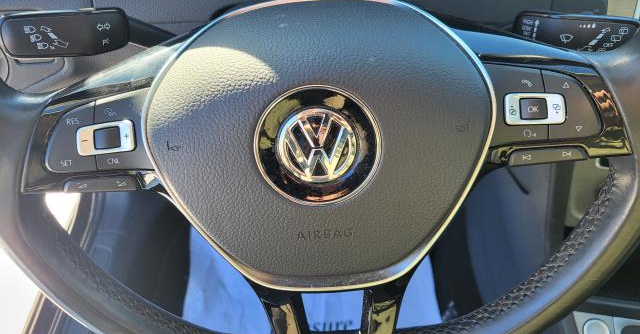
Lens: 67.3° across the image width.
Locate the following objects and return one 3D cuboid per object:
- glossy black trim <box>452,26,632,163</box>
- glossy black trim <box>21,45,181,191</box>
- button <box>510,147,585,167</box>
[{"bbox_3d":[0.112,-0.039,0.245,0.089,0.070,0.025,-4,23,3],"label":"glossy black trim"},{"bbox_3d":[-0.115,-0.024,0.255,0.093,0.072,0.025,-4,23,3],"label":"glossy black trim"},{"bbox_3d":[0.119,-0.006,0.254,0.041,0.011,0.010,-4,23,3],"label":"button"}]

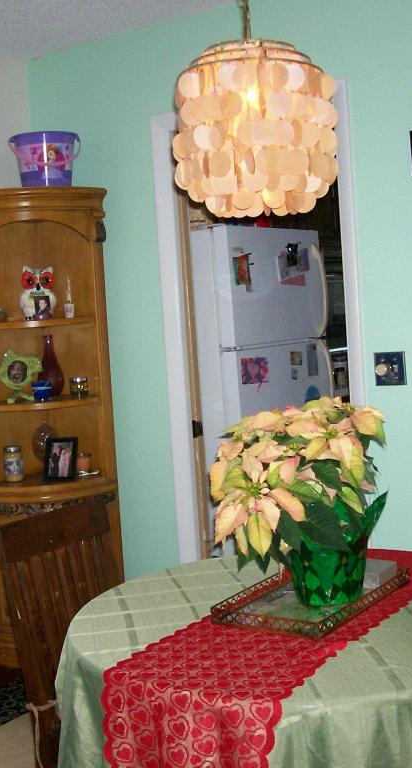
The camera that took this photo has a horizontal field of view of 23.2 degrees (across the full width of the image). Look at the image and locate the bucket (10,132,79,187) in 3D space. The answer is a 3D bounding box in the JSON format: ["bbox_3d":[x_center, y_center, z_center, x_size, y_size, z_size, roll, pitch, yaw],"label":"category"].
[{"bbox_3d":[-0.632,-0.873,3.954,0.265,0.235,0.265,-4,5,-9],"label":"bucket"}]

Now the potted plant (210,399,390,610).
[{"bbox_3d":[0.194,0.244,2.105,0.370,0.440,0.360,-3,5,5],"label":"potted plant"}]

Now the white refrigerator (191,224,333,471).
[{"bbox_3d":[0.092,0.166,4.620,0.740,1.680,0.755,0,6,36],"label":"white refrigerator"}]

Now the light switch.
[{"bbox_3d":[0.626,-0.051,3.411,0.115,0.115,0.018,0,6,36],"label":"light switch"}]

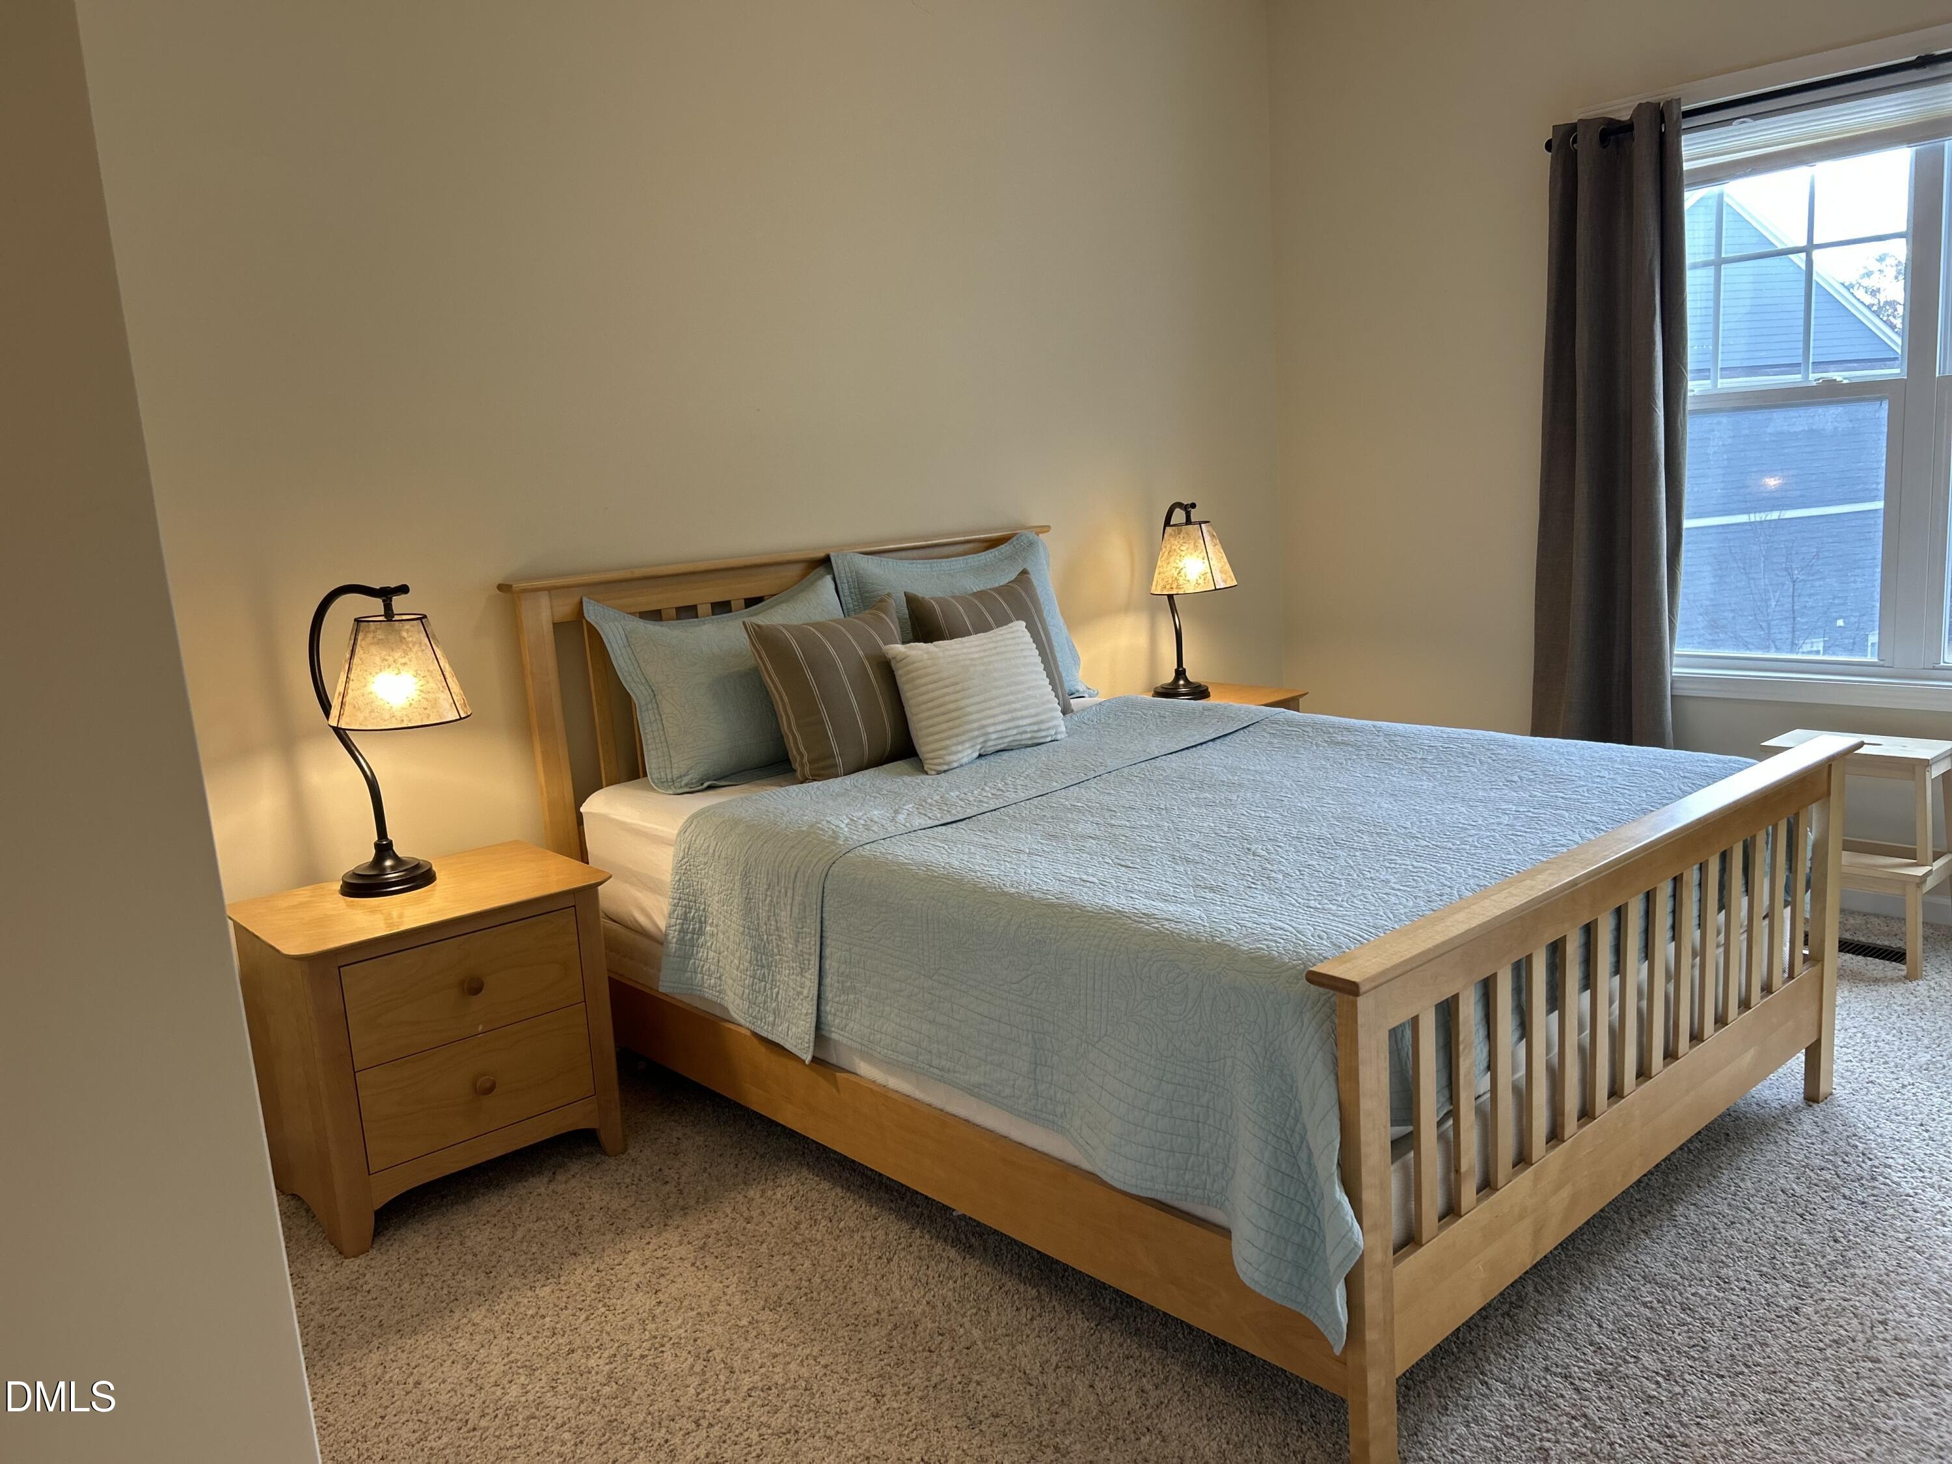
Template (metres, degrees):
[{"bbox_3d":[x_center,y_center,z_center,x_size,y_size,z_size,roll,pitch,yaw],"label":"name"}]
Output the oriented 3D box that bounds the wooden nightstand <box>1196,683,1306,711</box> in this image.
[{"bbox_3d":[0.683,0.207,4.571,0.615,0.596,0.490,-12,13,-41],"label":"wooden nightstand"}]

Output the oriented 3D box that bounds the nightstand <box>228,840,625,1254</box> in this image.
[{"bbox_3d":[-1.097,0.609,2.984,0.615,0.585,0.490,-12,13,-41],"label":"nightstand"}]

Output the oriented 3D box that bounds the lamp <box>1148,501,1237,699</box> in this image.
[{"bbox_3d":[0.655,-0.402,4.545,0.280,0.610,0.340,-8,10,-20],"label":"lamp"}]

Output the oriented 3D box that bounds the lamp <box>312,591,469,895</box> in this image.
[{"bbox_3d":[-1.174,0.008,2.980,0.340,0.610,0.280,-3,10,5],"label":"lamp"}]

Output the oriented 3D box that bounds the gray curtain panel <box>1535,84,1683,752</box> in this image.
[{"bbox_3d":[1.809,-0.639,4.209,0.130,2.140,0.440,-12,13,-41],"label":"gray curtain panel"}]

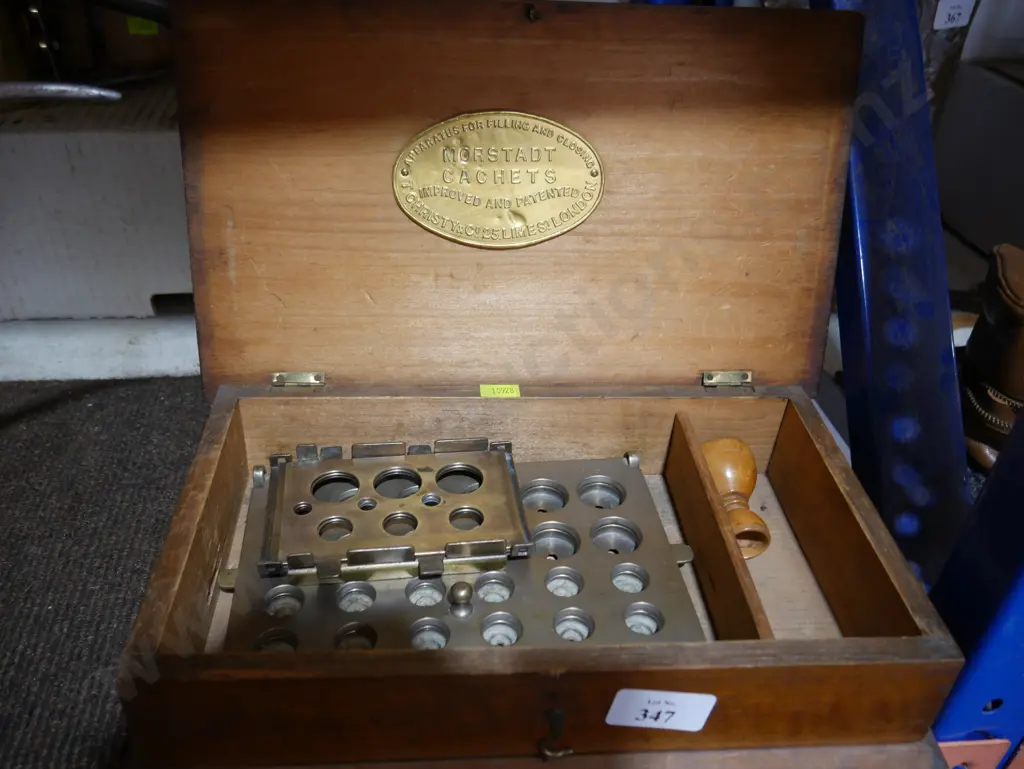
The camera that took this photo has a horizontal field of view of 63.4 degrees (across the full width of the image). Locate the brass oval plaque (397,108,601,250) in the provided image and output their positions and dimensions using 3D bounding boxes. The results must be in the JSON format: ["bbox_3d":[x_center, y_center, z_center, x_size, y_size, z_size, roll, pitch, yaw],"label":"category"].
[{"bbox_3d":[-0.007,-0.108,0.435,0.112,0.070,0.003,0,14,-4],"label":"brass oval plaque"}]

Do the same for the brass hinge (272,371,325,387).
[{"bbox_3d":[-0.117,-0.002,0.454,0.029,0.009,0.004,0,14,-4],"label":"brass hinge"}]

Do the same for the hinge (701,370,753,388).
[{"bbox_3d":[0.123,-0.003,0.470,0.029,0.009,0.004,0,14,-4],"label":"hinge"}]

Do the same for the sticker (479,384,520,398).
[{"bbox_3d":[-0.007,0.004,0.476,0.022,0.001,0.012,0,35,-4],"label":"sticker"}]

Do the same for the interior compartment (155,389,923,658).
[{"bbox_3d":[0.009,0.080,0.419,0.313,0.057,0.167,0,35,-4],"label":"interior compartment"}]

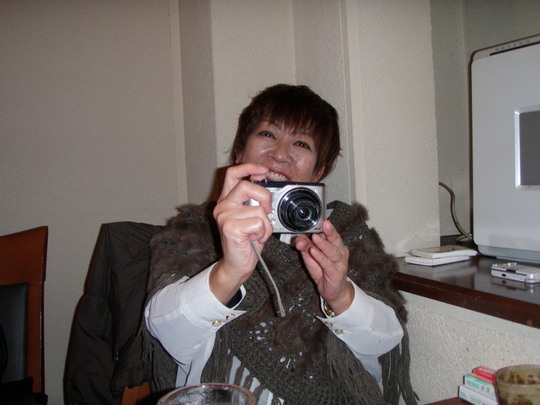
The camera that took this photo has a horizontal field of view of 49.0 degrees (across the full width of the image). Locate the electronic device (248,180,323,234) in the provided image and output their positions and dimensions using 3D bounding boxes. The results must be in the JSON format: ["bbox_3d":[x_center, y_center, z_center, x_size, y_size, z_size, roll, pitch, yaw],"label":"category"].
[{"bbox_3d":[0.019,0.009,0.733,0.102,0.060,0.050,1,10,-10],"label":"electronic device"}]

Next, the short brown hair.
[{"bbox_3d":[0.030,-0.129,1.085,0.190,0.188,0.210,15,1,-3],"label":"short brown hair"}]

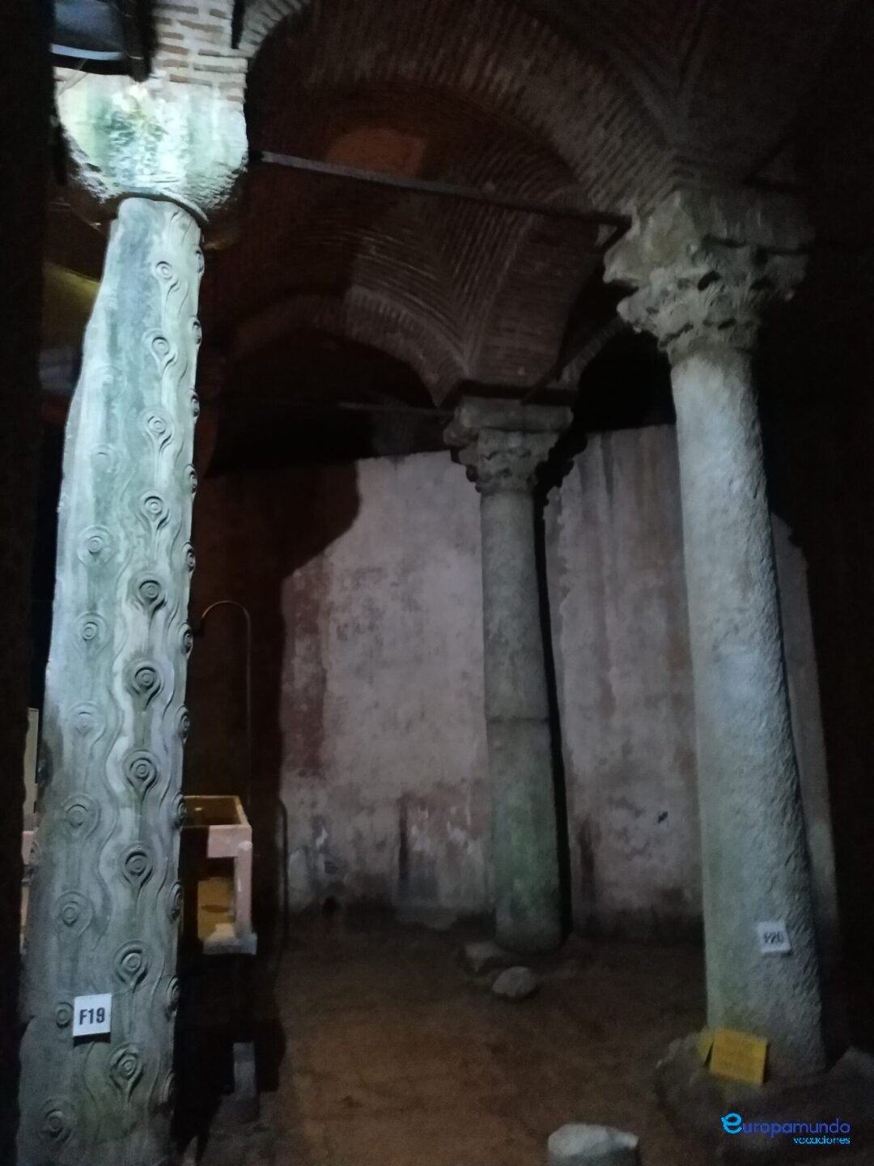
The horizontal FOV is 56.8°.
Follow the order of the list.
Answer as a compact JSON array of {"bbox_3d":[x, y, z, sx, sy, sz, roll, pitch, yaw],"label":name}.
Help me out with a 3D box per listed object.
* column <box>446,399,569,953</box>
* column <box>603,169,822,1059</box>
[{"bbox_3d":[1.070,1.187,11.270,1.380,7.100,1.380,2,-11,-18],"label":"column"},{"bbox_3d":[2.527,0.275,6.880,1.220,7.000,1.220,2,-11,-18],"label":"column"}]

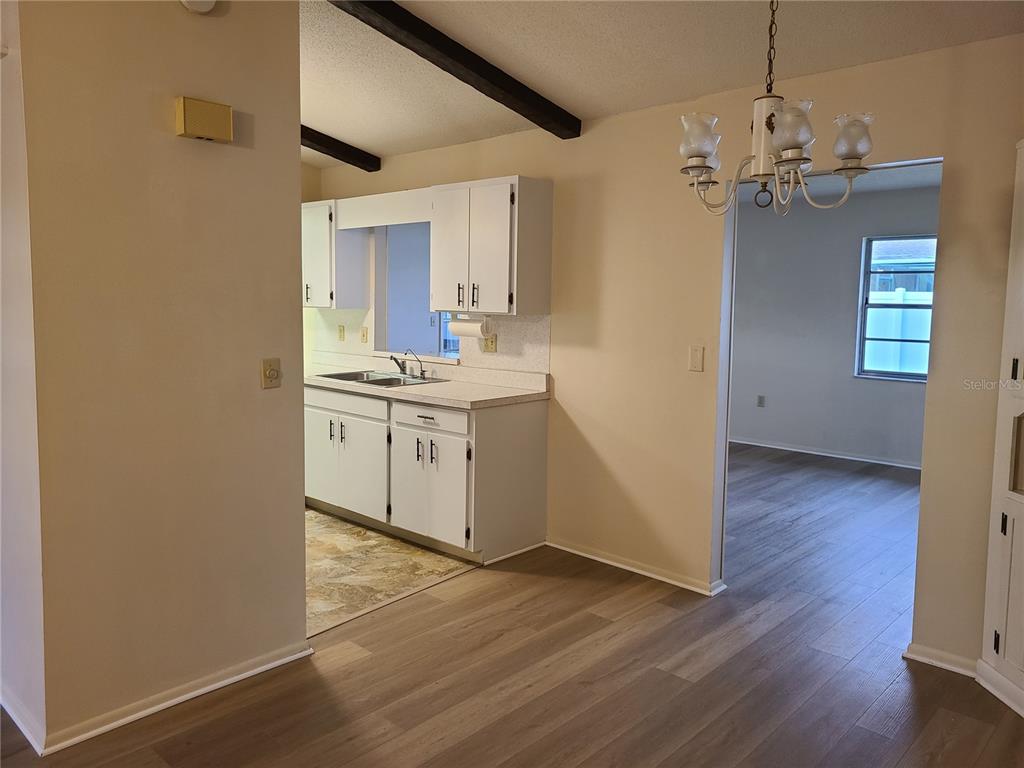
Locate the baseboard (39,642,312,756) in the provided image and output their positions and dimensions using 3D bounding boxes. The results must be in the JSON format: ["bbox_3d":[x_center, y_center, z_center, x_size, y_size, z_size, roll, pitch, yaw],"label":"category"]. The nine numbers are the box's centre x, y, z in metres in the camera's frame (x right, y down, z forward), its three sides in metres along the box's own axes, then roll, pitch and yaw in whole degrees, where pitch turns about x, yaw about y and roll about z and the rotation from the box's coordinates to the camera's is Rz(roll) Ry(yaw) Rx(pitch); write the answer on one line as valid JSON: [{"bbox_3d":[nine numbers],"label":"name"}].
[{"bbox_3d":[-1.163,1.114,2.808,0.022,0.060,1.000,6,8,42],"label":"baseboard"}]

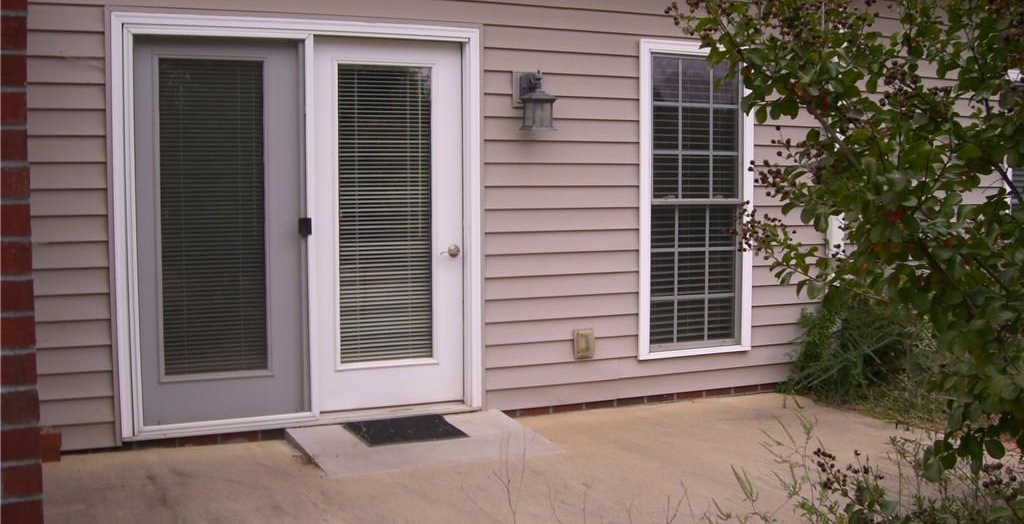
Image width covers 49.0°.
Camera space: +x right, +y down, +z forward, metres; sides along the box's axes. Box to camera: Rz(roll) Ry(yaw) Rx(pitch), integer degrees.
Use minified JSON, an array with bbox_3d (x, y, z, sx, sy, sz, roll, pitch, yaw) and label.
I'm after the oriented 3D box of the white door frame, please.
[{"bbox_3d":[-1.060,-0.192,5.859,1.905,2.081,0.125,-2,5,-25],"label":"white door frame"}]

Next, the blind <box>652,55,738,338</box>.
[{"bbox_3d":[1.136,-0.365,6.929,0.667,1.792,0.055,-2,5,-25],"label":"blind"}]

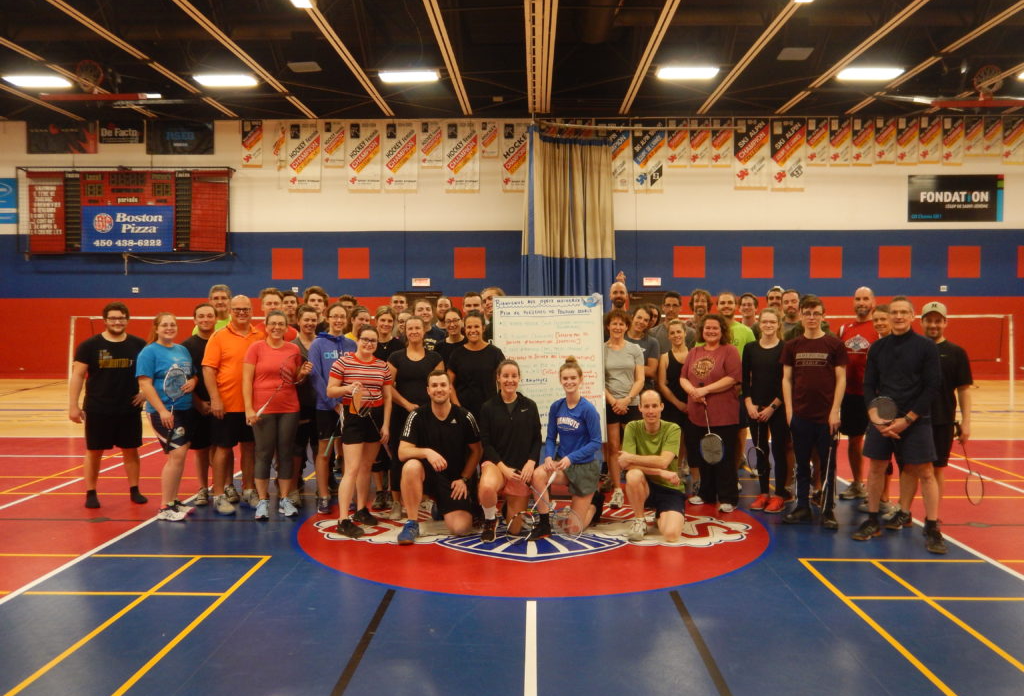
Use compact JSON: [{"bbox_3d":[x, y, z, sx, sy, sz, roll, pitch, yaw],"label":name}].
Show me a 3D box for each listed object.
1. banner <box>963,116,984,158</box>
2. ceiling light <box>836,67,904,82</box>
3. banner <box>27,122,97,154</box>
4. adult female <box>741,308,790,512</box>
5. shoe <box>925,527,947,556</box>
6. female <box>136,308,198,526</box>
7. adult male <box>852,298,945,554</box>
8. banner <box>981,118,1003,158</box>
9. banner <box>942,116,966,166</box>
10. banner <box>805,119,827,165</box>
[{"bbox_3d":[11.013,-5.009,20.410,0.496,0.936,0.030,0,2,1],"label":"banner"},{"bbox_3d":[7.345,-5.644,17.576,1.200,0.100,0.600,0,2,1],"label":"ceiling light"},{"bbox_3d":[-10.993,-5.165,20.992,1.739,0.855,0.040,0,2,1],"label":"banner"},{"bbox_3d":[2.107,0.499,7.130,0.420,1.652,0.330,1,2,19],"label":"adult female"},{"bbox_3d":[2.920,1.310,5.900,0.115,0.125,0.300,1,2,21],"label":"shoe"},{"bbox_3d":[-2.758,0.532,6.842,0.470,1.621,0.370,-2,3,-35],"label":"female"},{"bbox_3d":[2.722,0.503,6.079,0.620,1.740,0.460,1,2,21],"label":"adult male"},{"bbox_3d":[11.493,-5.051,20.520,0.425,0.949,0.050,0,2,1],"label":"banner"},{"bbox_3d":[10.563,-4.941,20.545,0.493,1.171,0.050,0,2,1],"label":"banner"},{"bbox_3d":[7.302,-4.918,20.506,0.537,1.143,0.030,0,2,1],"label":"banner"}]

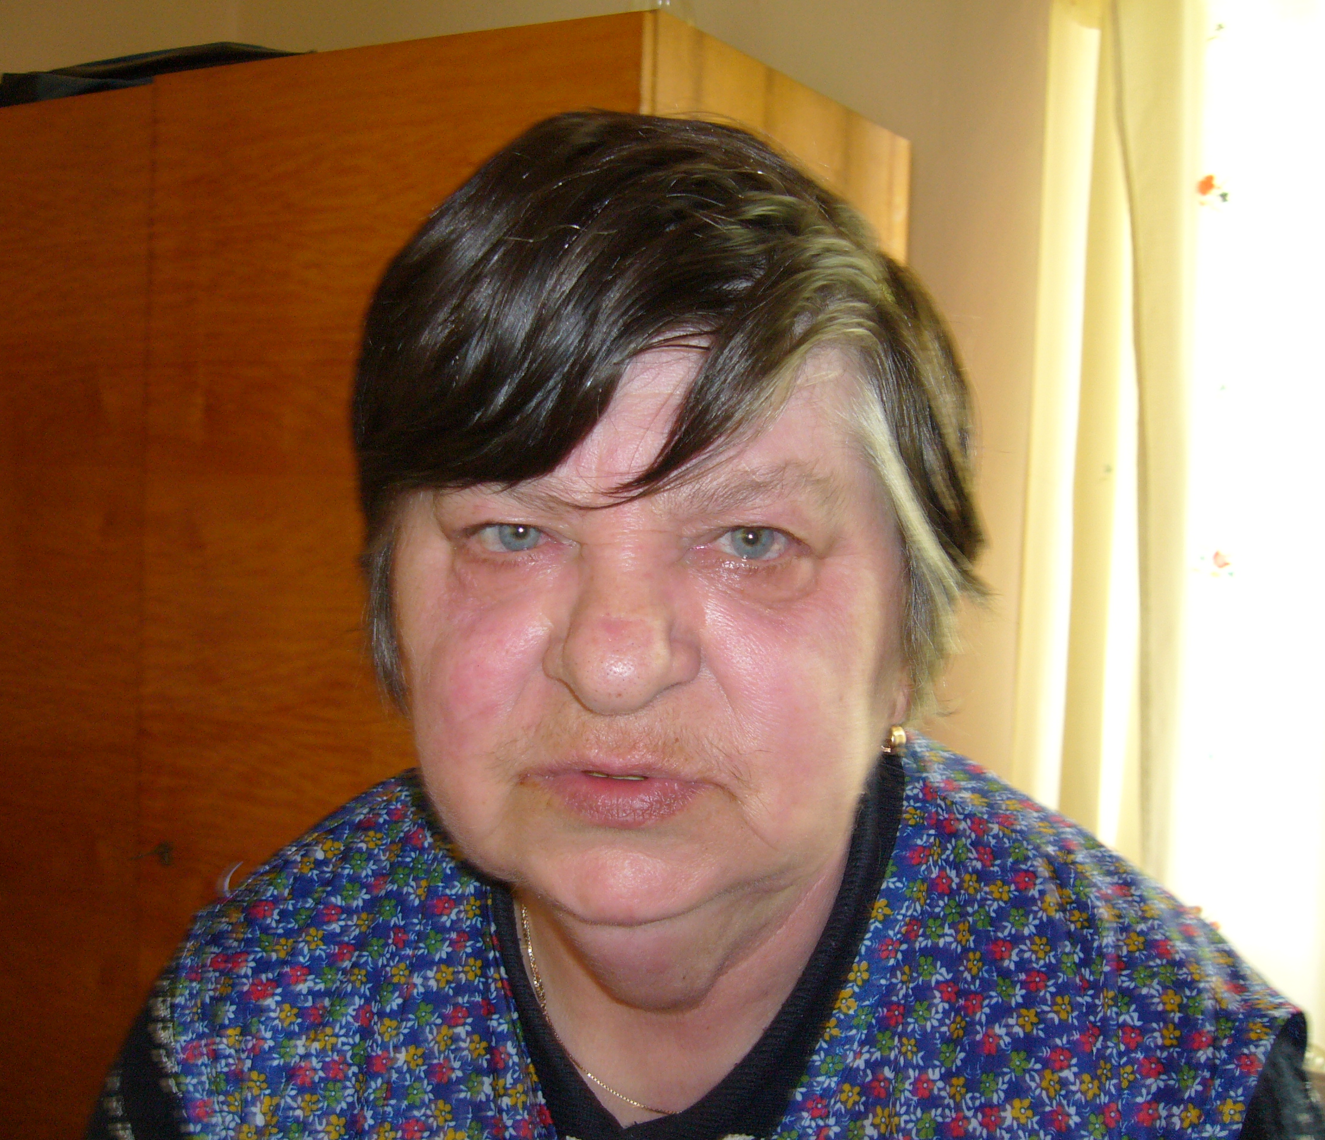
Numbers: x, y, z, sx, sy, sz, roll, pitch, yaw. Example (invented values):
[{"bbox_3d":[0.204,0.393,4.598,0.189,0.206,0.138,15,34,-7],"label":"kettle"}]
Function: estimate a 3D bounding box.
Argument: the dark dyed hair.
[{"bbox_3d":[0.003,-0.048,0.495,0.195,0.195,0.205,2,1,6],"label":"dark dyed hair"}]

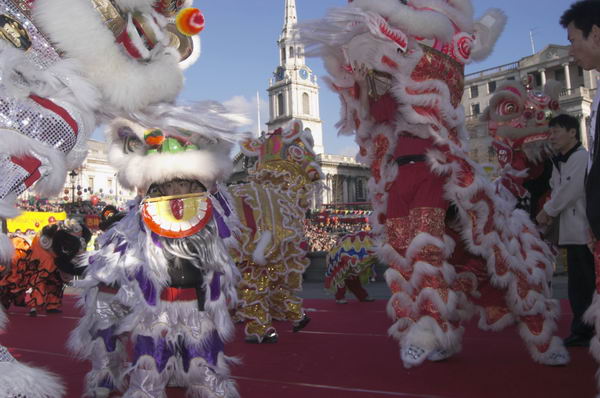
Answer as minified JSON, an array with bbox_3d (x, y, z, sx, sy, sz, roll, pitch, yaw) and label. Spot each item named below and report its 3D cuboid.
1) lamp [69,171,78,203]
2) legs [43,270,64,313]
[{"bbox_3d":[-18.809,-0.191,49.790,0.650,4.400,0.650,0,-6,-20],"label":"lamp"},{"bbox_3d":[-4.062,1.490,9.872,0.380,0.720,0.360,-5,-6,30],"label":"legs"}]

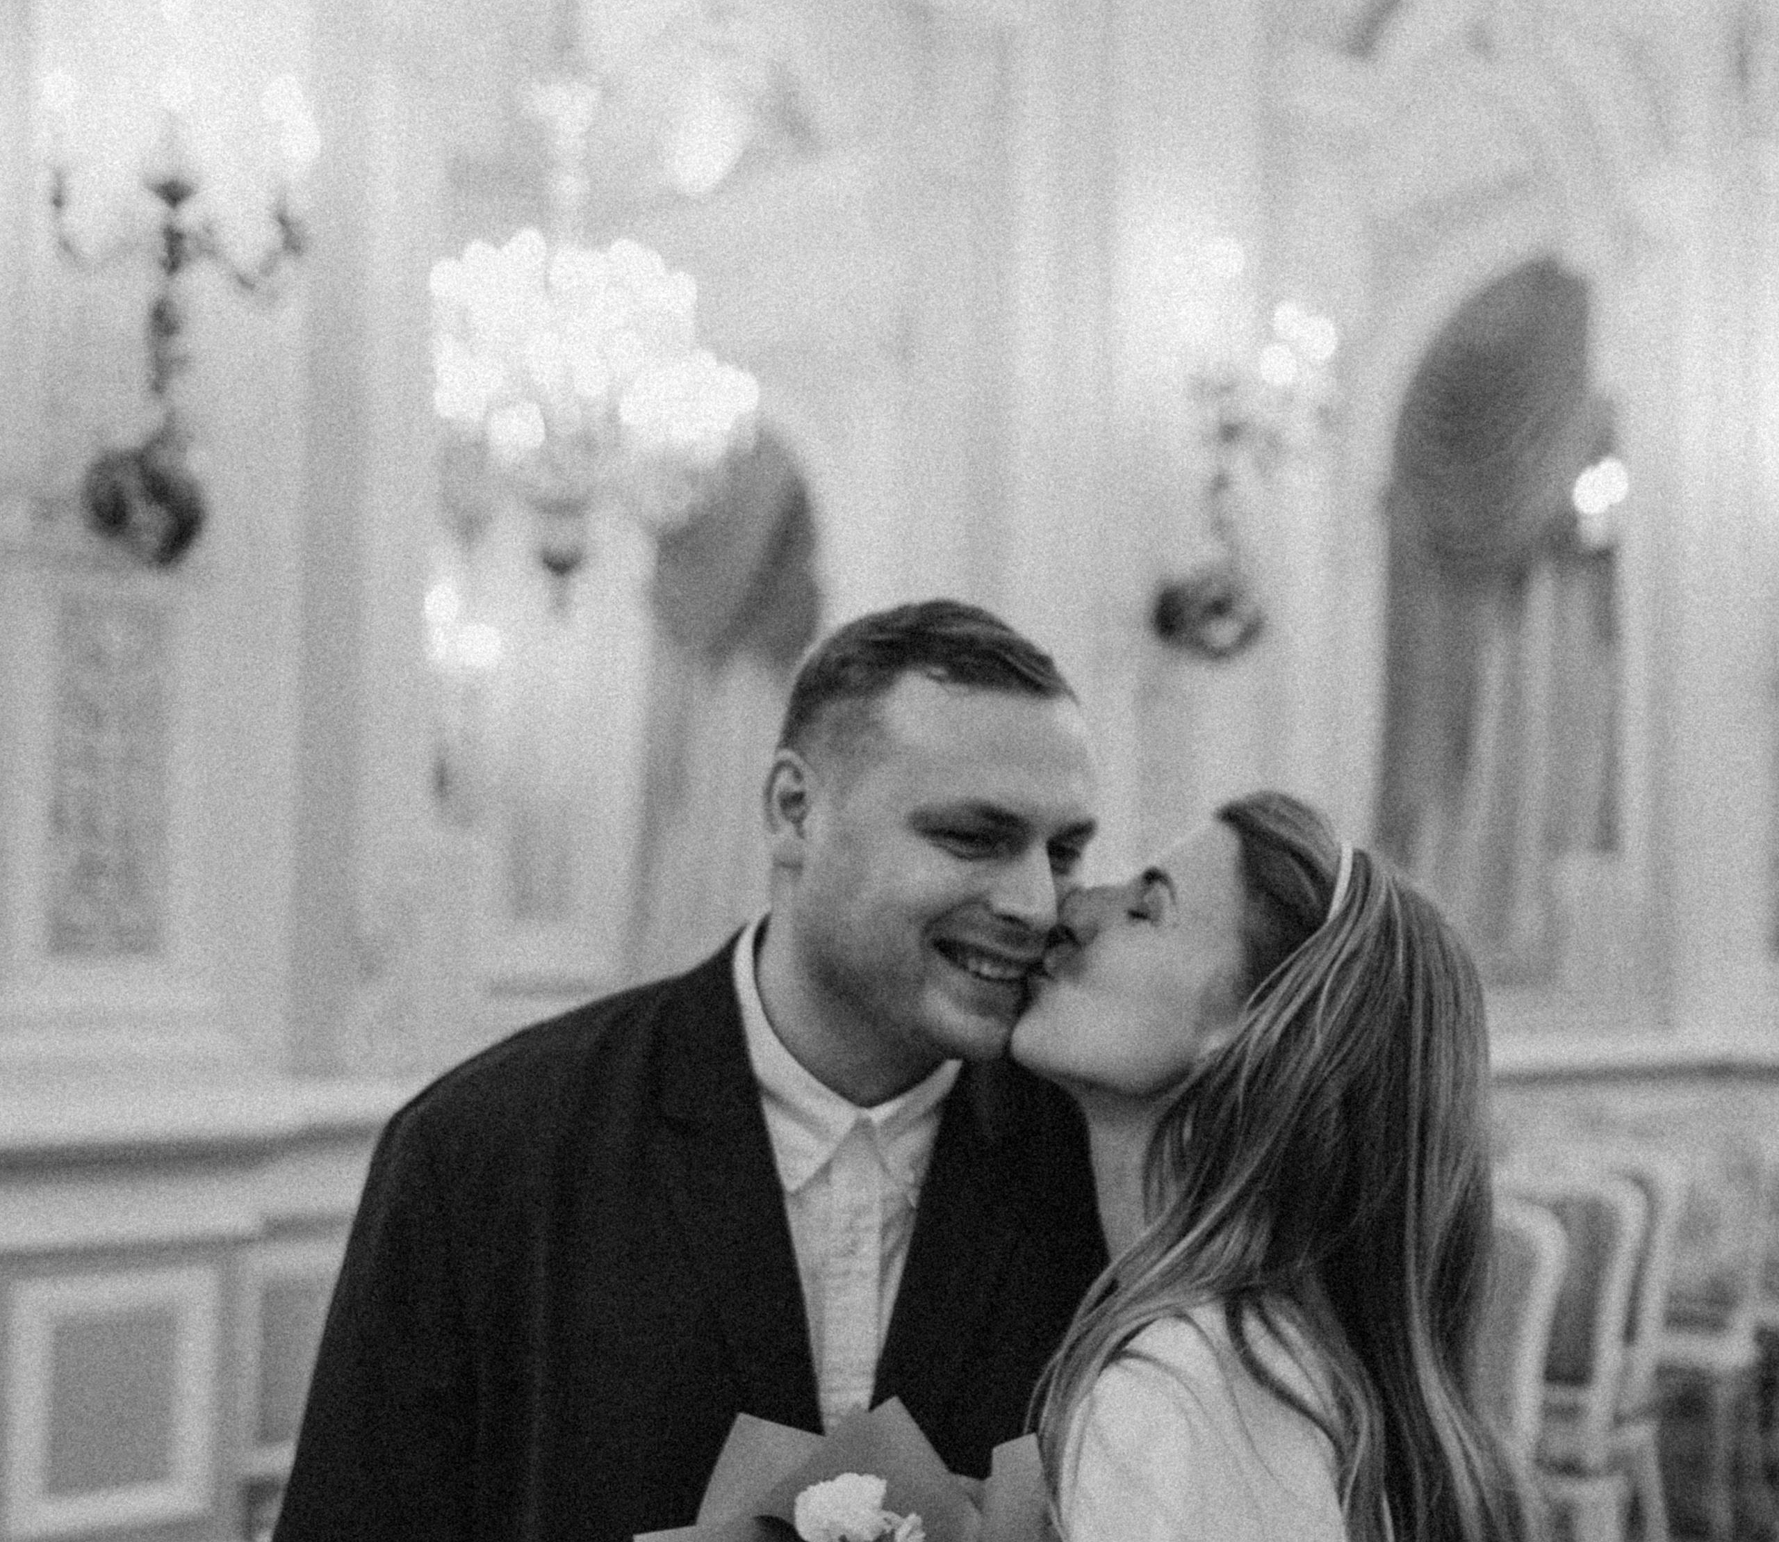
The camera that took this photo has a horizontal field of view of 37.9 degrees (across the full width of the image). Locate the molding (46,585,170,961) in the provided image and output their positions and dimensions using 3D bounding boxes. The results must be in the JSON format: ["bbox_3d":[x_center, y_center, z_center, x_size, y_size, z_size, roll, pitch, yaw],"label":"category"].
[{"bbox_3d":[-1.646,0.008,5.488,0.252,0.778,0.050,4,-4,-40],"label":"molding"}]

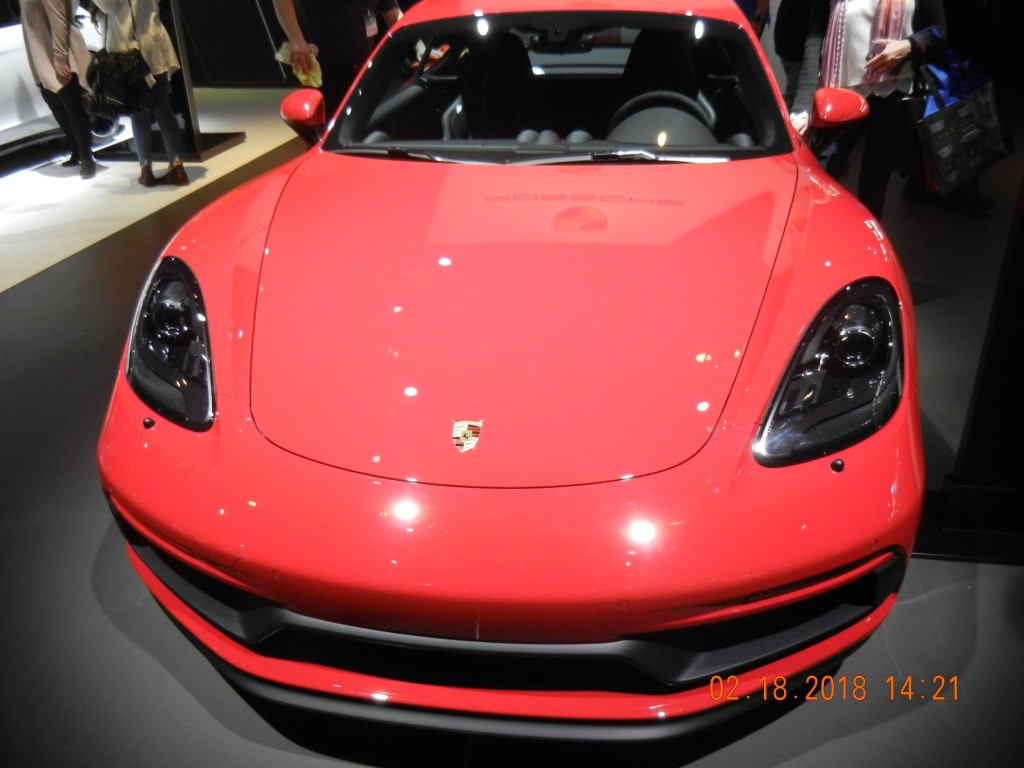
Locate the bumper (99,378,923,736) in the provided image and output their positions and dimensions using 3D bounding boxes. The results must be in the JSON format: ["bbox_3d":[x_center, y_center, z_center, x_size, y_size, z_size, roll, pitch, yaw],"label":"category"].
[{"bbox_3d":[-0.077,0.316,1.714,1.730,0.510,0.570,3,26,8],"label":"bumper"}]

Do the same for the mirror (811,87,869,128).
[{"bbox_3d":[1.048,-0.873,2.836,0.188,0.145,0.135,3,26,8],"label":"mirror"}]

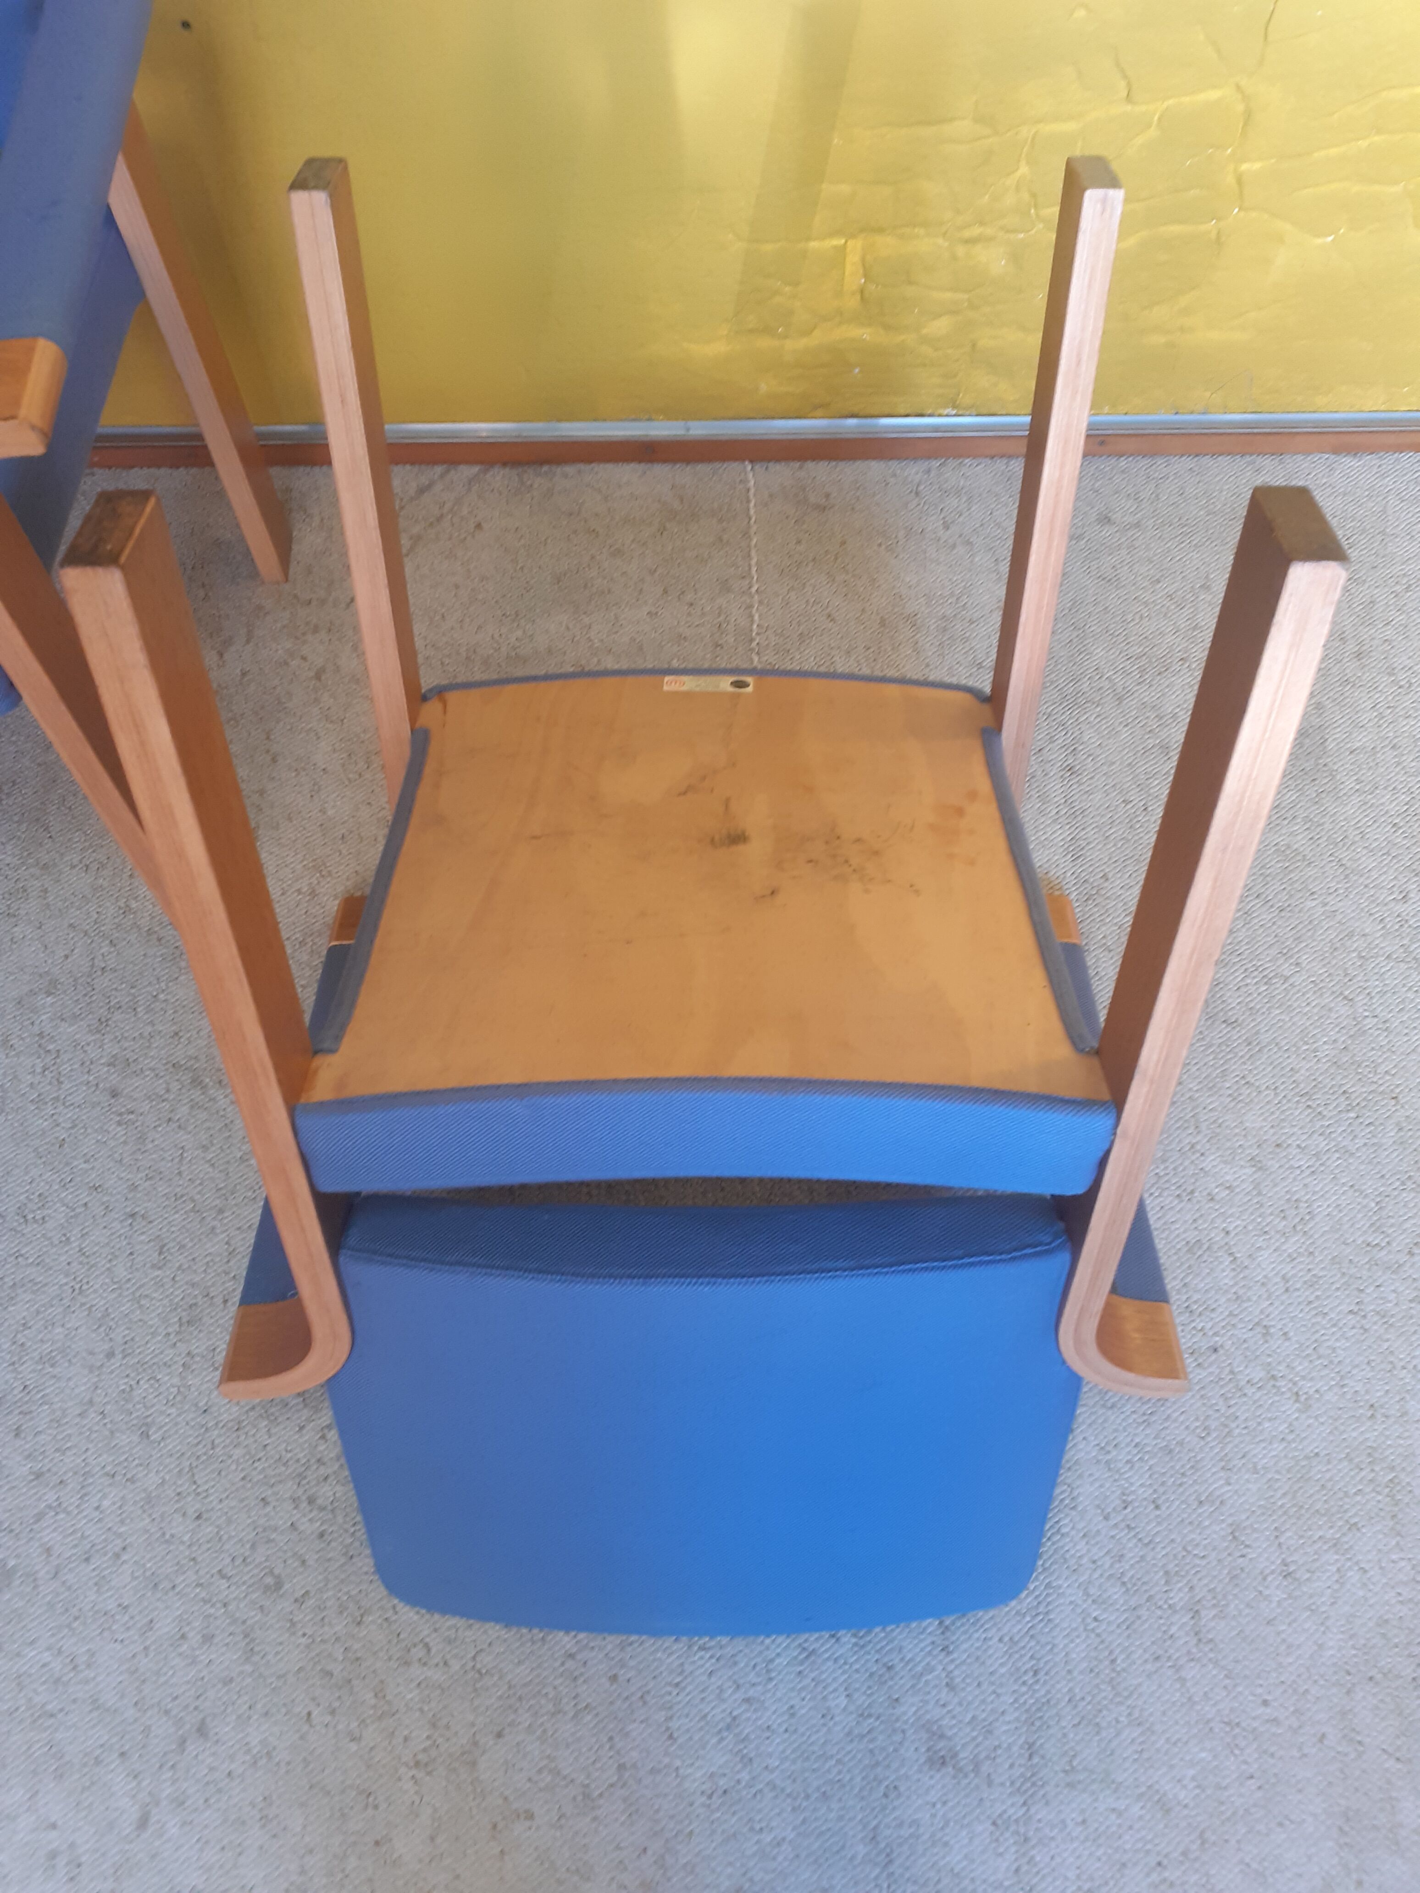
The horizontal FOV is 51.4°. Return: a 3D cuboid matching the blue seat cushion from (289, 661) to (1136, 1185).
[{"bbox_3d":[-0.002,-0.048,1.060,0.481,0.091,0.497,0,39,0],"label":"blue seat cushion"}]

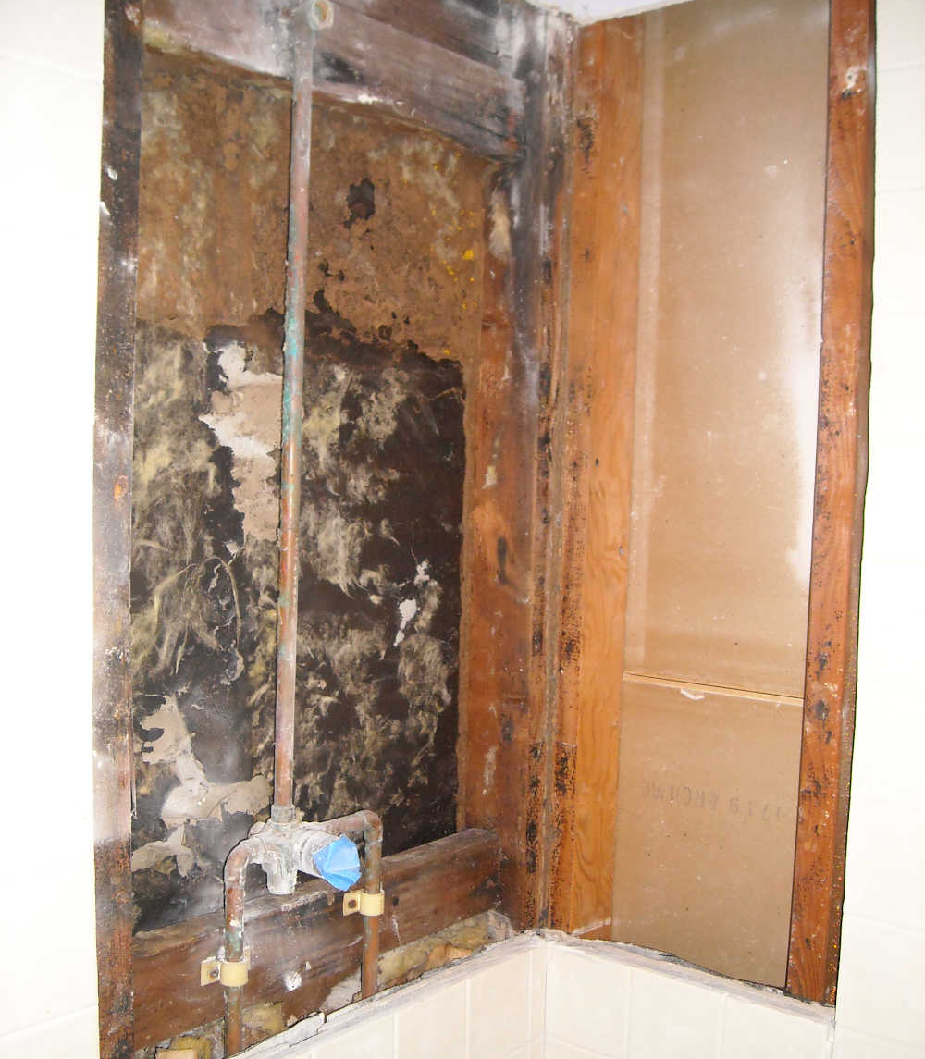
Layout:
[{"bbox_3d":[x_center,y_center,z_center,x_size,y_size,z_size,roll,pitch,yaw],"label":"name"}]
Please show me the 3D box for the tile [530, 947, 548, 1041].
[{"bbox_3d":[0.084,0.517,1.390,0.009,0.108,0.030,4,4,39],"label":"tile"}]

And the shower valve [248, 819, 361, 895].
[{"bbox_3d":[-0.139,0.296,1.113,0.102,0.073,0.079,4,4,39],"label":"shower valve"}]

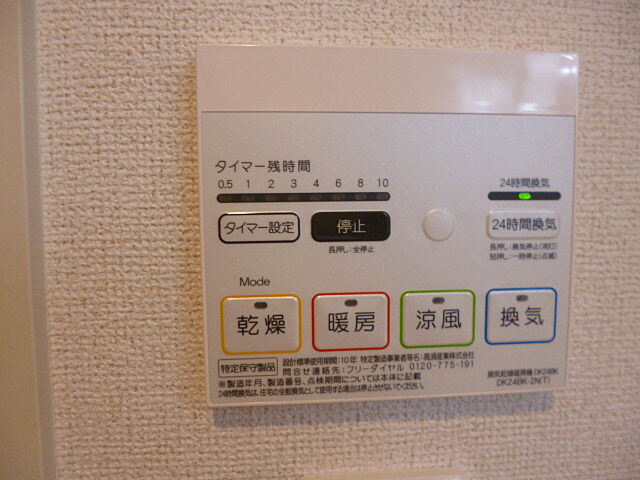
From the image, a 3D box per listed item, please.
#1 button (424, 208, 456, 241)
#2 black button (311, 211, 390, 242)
[{"bbox_3d":[0.041,-0.005,0.152,0.011,0.011,0.003,-1,4,-5],"label":"button"},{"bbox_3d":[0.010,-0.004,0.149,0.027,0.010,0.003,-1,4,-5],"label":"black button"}]

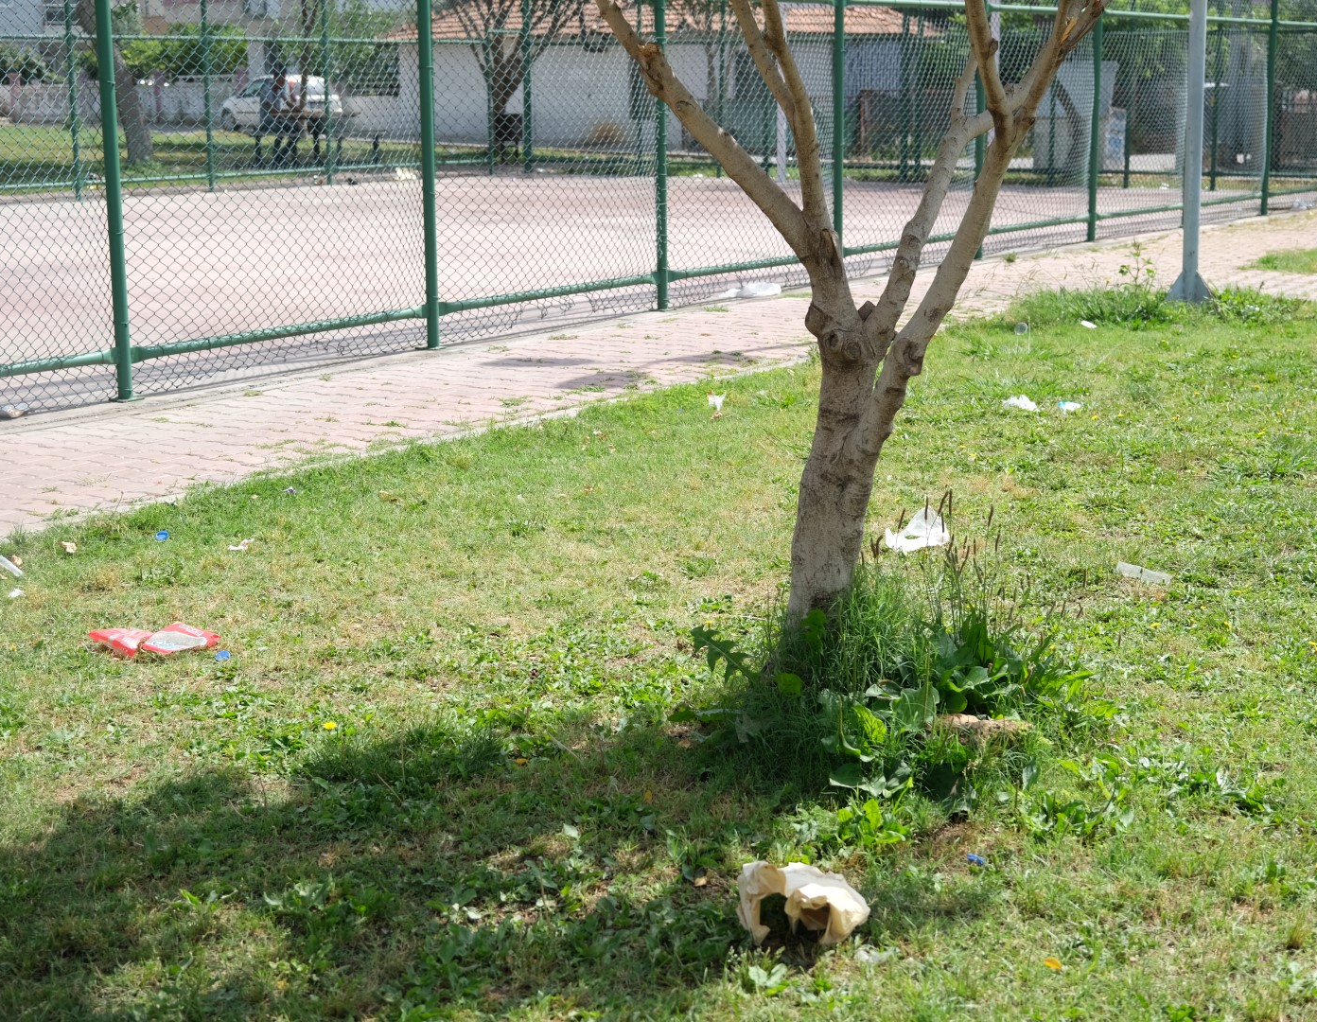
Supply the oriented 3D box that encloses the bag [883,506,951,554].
[{"bbox_3d":[0.759,0.060,5.732,0.200,0.085,0.220,1,12,7],"label":"bag"}]

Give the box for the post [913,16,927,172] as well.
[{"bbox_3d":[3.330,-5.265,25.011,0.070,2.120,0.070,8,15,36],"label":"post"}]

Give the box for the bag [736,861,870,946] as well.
[{"bbox_3d":[0.231,0.631,3.137,0.205,0.090,0.140,1,12,6],"label":"bag"}]

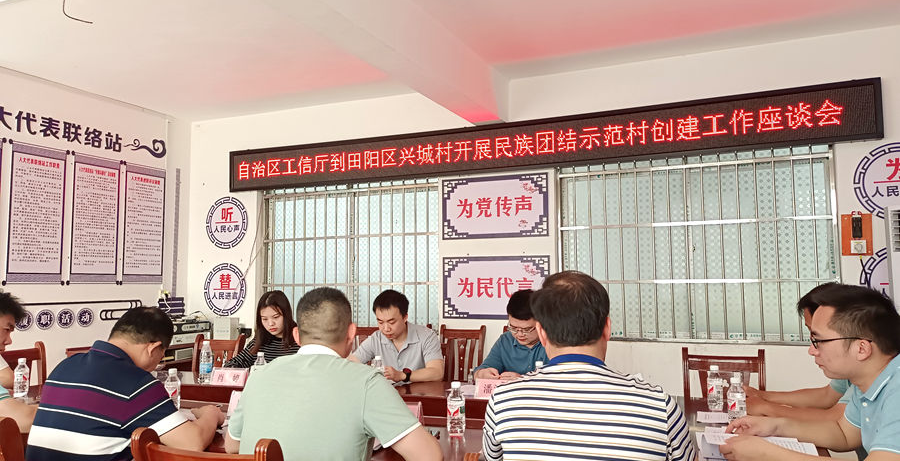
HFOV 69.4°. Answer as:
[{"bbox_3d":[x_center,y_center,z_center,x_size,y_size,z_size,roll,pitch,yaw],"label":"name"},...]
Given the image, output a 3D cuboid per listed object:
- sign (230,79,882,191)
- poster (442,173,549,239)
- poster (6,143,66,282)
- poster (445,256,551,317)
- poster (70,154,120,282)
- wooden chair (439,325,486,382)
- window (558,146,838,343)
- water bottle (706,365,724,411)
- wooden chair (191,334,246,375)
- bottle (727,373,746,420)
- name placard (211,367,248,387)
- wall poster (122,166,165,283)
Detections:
[{"bbox_3d":[0.360,-0.694,5.403,5.463,0.407,0.080,-3,-5,23],"label":"sign"},{"bbox_3d":[0.363,-0.193,5.390,0.932,0.514,0.020,-3,-5,23],"label":"poster"},{"bbox_3d":[-3.289,-0.123,5.189,0.020,1.098,0.466,-3,-5,23],"label":"poster"},{"bbox_3d":[0.370,0.469,5.336,0.936,0.514,0.020,-3,-5,23],"label":"poster"},{"bbox_3d":[-3.080,-0.086,5.676,0.020,1.098,0.476,-3,-5,23],"label":"poster"},{"bbox_3d":[0.019,1.237,5.089,0.428,0.944,0.500,-3,-5,23],"label":"wooden chair"},{"bbox_3d":[1.782,0.124,4.866,1.920,1.416,0.120,-3,-5,23],"label":"window"},{"bbox_3d":[1.094,0.650,2.674,0.065,0.177,0.065,-3,-5,23],"label":"water bottle"},{"bbox_3d":[-1.705,1.199,4.402,0.428,0.944,0.500,-2,-5,14],"label":"wooden chair"},{"bbox_3d":[1.039,0.625,2.352,0.065,0.177,0.065,-3,-5,23],"label":"bottle"},{"bbox_3d":[-1.170,0.784,3.493,0.200,0.092,0.075,-2,-5,19],"label":"name placard"},{"bbox_3d":[-2.877,-0.049,6.149,0.020,1.098,0.466,-3,-5,23],"label":"wall poster"}]

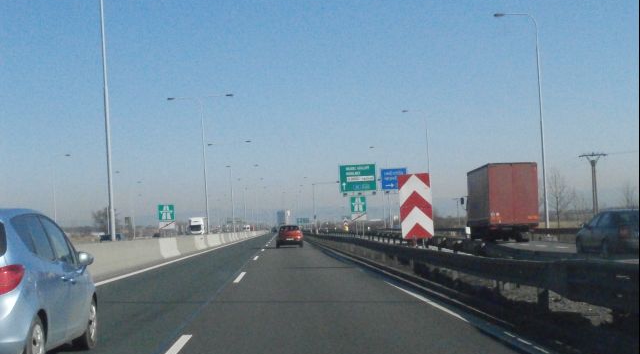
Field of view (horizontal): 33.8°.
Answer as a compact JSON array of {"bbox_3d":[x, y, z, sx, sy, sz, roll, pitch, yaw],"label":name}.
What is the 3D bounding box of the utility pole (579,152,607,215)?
[{"bbox_3d":[33.863,1.640,129.778,3.450,9.300,0.700,-3,-3,6],"label":"utility pole"}]

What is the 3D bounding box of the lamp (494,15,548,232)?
[{"bbox_3d":[12.491,-3.238,65.000,2.700,13.700,0.350,-3,-3,3],"label":"lamp"}]

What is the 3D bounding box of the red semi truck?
[{"bbox_3d":[10.556,1.553,62.746,2.550,4.000,16.200,-3,-2,3],"label":"red semi truck"}]

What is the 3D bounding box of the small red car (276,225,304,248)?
[{"bbox_3d":[-2.055,3.905,69.231,1.690,1.460,4.000,-3,-3,-2],"label":"small red car"}]

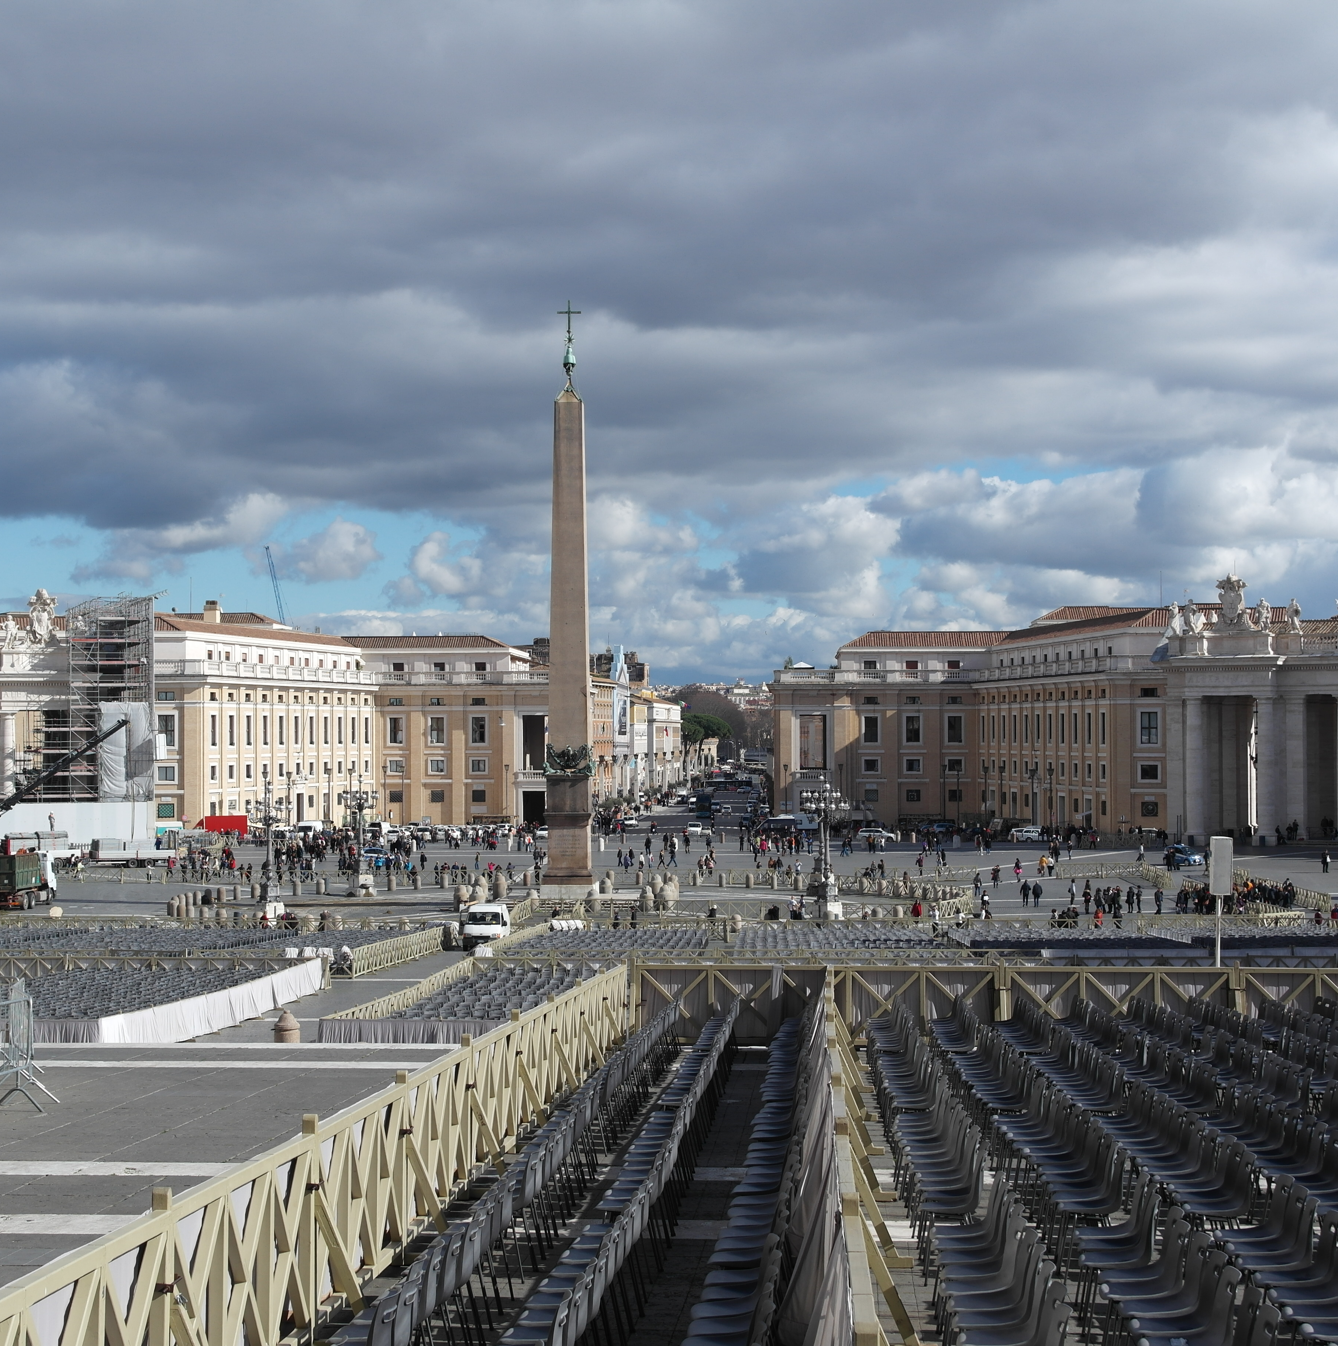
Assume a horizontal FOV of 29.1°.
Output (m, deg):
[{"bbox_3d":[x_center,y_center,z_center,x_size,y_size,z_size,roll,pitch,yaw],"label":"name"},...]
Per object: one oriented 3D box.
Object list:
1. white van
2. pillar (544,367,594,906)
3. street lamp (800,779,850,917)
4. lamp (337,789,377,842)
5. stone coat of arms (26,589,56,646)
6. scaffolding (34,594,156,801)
[{"bbox_3d":[-9.770,13.700,139.300,2.040,2.380,5.200,0,-1,3],"label":"white van"},{"bbox_3d":[-6.641,-2.510,171.000,3.300,34.305,3.300,0,-1,2],"label":"pillar"},{"bbox_3d":[9.513,10.643,154.000,2.700,8.289,2.700,0,-1,2],"label":"street lamp"},{"bbox_3d":[-22.297,11.717,186.000,2.700,8.532,2.700,0,-1,2],"label":"lamp"},{"bbox_3d":[-56.847,-5.081,234.000,2.850,5.200,1.400,0,-1,-12],"label":"stone coat of arms"},{"bbox_3d":[-52.494,4.123,236.500,10.600,22.200,7.500,0,-1,-9],"label":"scaffolding"}]

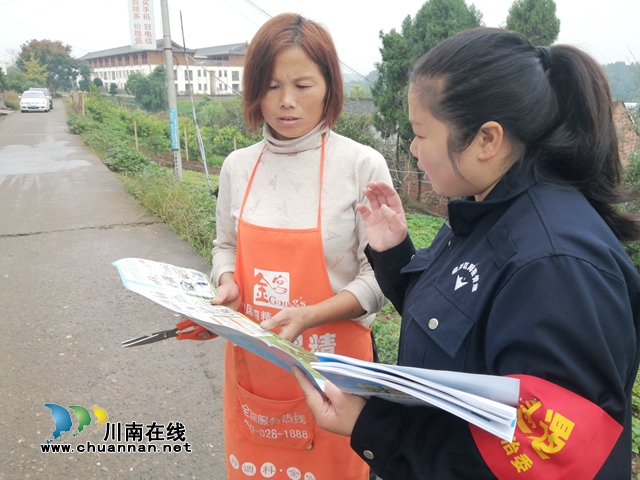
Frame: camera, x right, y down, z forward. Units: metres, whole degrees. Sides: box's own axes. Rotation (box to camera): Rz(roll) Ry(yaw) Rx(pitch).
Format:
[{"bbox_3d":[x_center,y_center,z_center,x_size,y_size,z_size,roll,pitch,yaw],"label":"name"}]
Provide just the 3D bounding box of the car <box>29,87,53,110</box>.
[{"bbox_3d":[-23.027,-11.583,40.996,1.840,1.710,4.600,-7,18,-21],"label":"car"}]

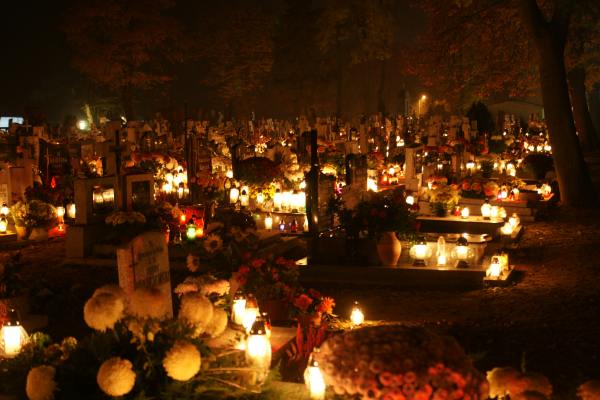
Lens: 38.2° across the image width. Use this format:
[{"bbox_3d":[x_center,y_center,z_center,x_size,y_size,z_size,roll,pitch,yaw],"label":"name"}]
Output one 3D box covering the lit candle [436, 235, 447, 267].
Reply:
[{"bbox_3d":[1.349,0.488,8.250,0.095,0.285,0.095,2,6,20],"label":"lit candle"}]

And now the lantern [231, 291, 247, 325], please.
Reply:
[{"bbox_3d":[-0.369,0.645,5.200,0.093,0.205,0.093,0,5,0],"label":"lantern"}]

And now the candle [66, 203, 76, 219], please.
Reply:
[{"bbox_3d":[-2.953,0.136,11.200,0.125,0.210,0.125,0,5,0],"label":"candle"}]

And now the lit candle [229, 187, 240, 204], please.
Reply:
[{"bbox_3d":[-0.862,-0.053,11.400,0.130,0.240,0.130,0,6,0],"label":"lit candle"}]

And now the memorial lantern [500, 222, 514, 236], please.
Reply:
[{"bbox_3d":[2.436,0.347,10.200,0.120,0.175,0.120,0,6,0],"label":"memorial lantern"}]

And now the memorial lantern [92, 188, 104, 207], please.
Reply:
[{"bbox_3d":[-2.325,-0.035,10.000,0.125,0.205,0.125,0,6,0],"label":"memorial lantern"}]

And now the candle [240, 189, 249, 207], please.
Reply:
[{"bbox_3d":[-0.795,-0.035,12.200,0.130,0.250,0.130,0,5,0],"label":"candle"}]

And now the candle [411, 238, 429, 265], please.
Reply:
[{"bbox_3d":[1.184,0.518,8.550,0.185,0.275,0.175,0,5,0],"label":"candle"}]

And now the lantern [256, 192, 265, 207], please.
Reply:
[{"bbox_3d":[-0.561,-0.007,12.300,0.110,0.200,0.110,0,5,0],"label":"lantern"}]

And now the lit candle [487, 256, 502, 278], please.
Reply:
[{"bbox_3d":[1.840,0.636,8.200,0.130,0.205,0.130,2,6,20],"label":"lit candle"}]

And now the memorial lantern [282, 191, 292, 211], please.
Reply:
[{"bbox_3d":[-0.172,0.007,11.900,0.130,0.270,0.130,0,5,0],"label":"memorial lantern"}]

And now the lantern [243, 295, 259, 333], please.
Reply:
[{"bbox_3d":[-0.294,0.694,5.300,0.100,0.230,0.100,0,6,0],"label":"lantern"}]

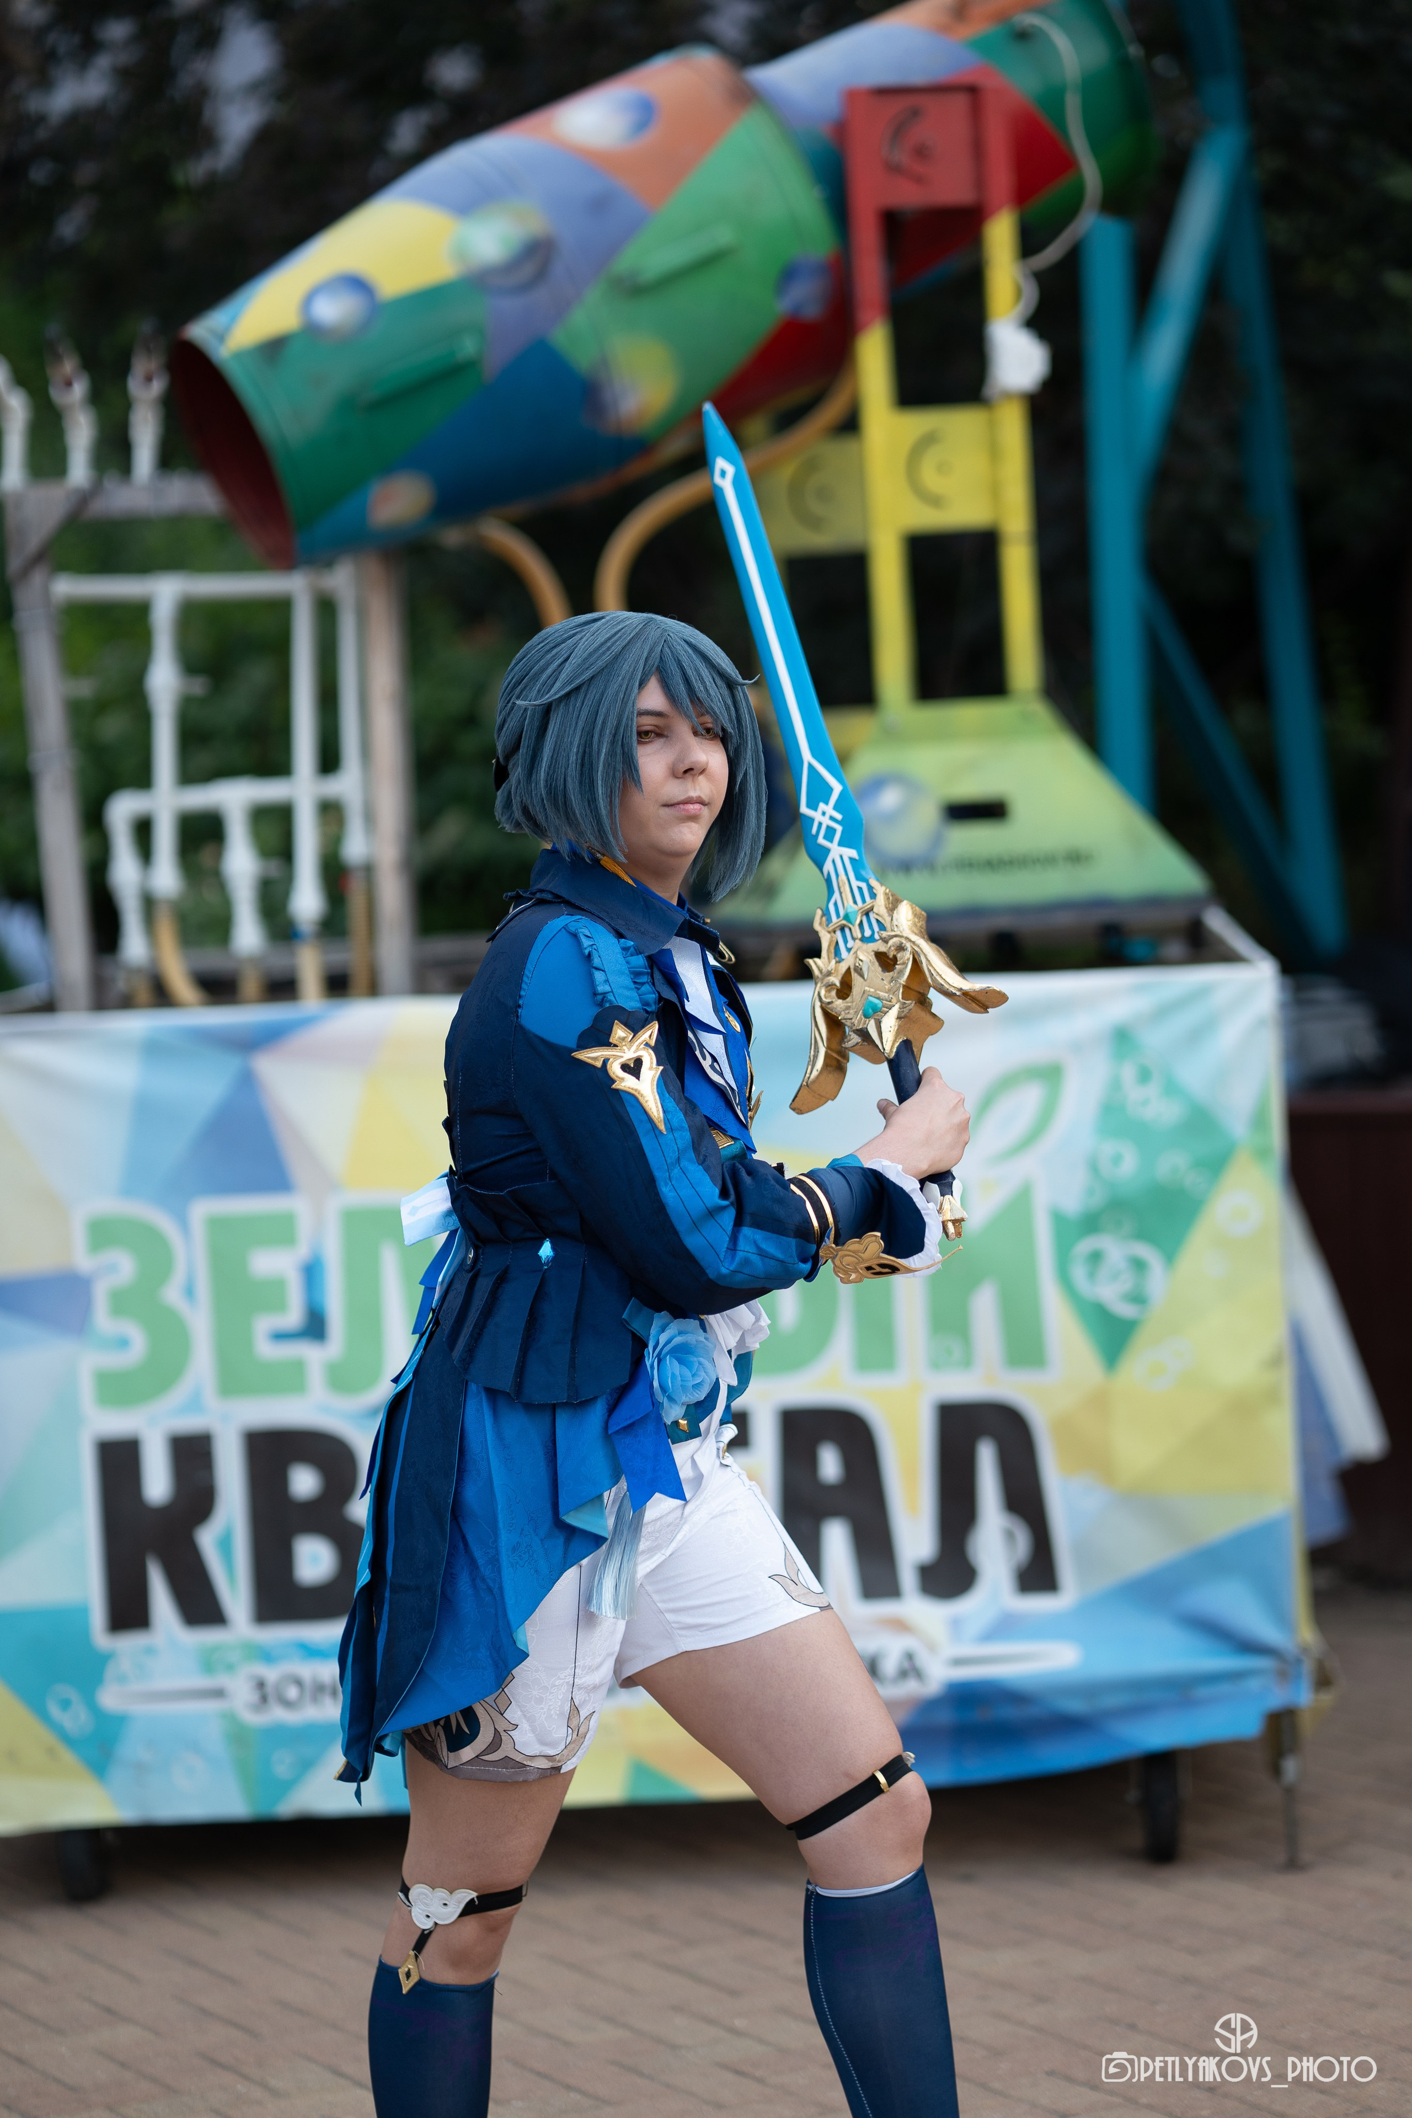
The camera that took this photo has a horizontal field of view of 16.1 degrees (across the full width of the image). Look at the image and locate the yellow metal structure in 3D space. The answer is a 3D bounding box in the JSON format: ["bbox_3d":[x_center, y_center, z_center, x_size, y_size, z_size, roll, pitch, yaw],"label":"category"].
[{"bbox_3d":[0.269,-0.895,7.620,0.254,0.757,0.530,-5,5,-19],"label":"yellow metal structure"}]

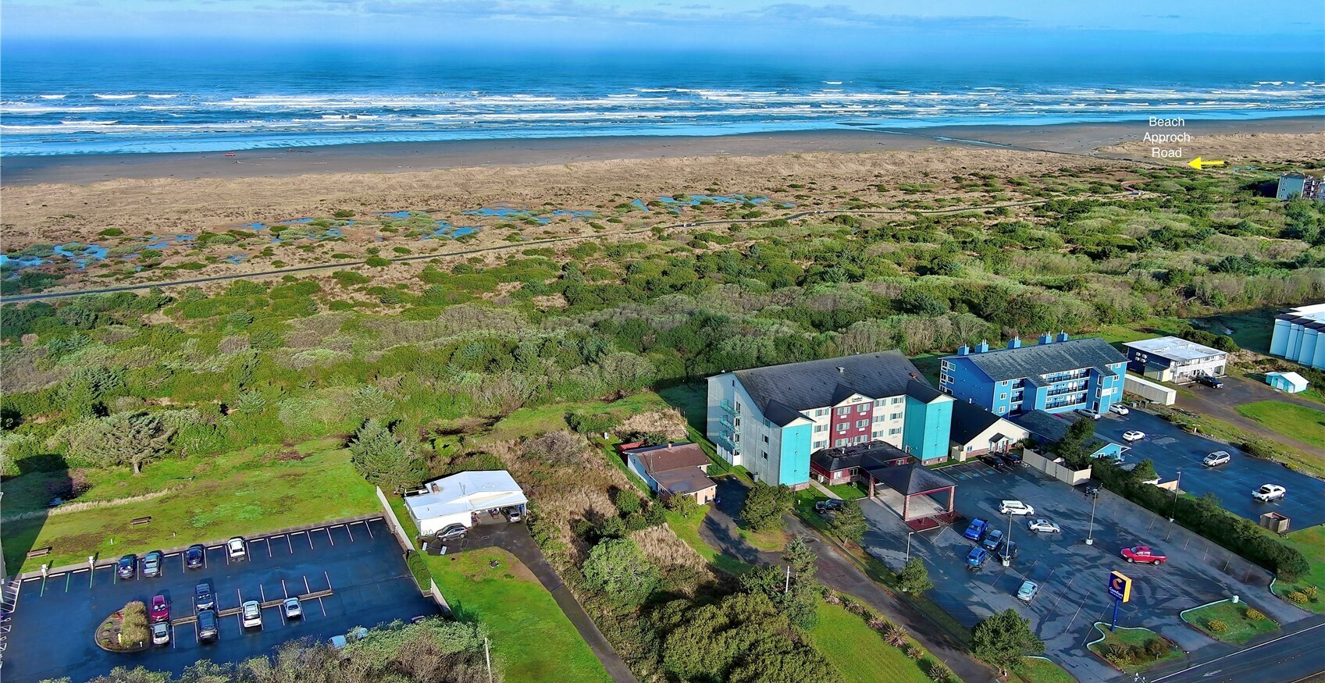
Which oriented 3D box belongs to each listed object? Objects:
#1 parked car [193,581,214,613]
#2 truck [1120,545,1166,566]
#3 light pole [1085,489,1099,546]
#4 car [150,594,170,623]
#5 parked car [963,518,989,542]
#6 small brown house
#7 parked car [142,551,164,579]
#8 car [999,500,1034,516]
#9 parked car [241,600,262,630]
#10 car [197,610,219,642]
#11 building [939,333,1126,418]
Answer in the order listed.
[{"bbox_3d":[-58.420,32.730,136.260,1.920,1.750,4.800,-7,18,-24],"label":"parked car"},{"bbox_3d":[67.280,29.810,149.250,5.500,1.820,1.970,3,16,10],"label":"truck"},{"bbox_3d":[60.914,24.820,150.897,1.050,8.178,1.050,-7,17,-23],"label":"light pole"},{"bbox_3d":[-62.010,33.034,131.712,1.850,1.580,4.600,-7,18,-23],"label":"car"},{"bbox_3d":[45.389,27.065,154.670,1.920,1.780,5.200,11,20,34],"label":"parked car"},{"bbox_3d":[2.217,20.542,171.969,11.319,4.567,18.964,-7,17,-22],"label":"small brown house"},{"bbox_3d":[-69.390,30.180,145.290,1.830,1.500,4.750,-6,17,-22],"label":"parked car"},{"bbox_3d":[53.493,25.226,161.073,5.050,1.780,1.970,3,16,11],"label":"car"},{"bbox_3d":[-50.199,33.256,130.597,1.970,1.770,4.950,-7,18,-23],"label":"parked car"},{"bbox_3d":[-55.600,34.400,130.460,1.930,1.800,4.950,-7,18,-23],"label":"car"},{"bbox_3d":[73.382,6.508,207.669,33.596,12.235,20.659,-7,17,-23],"label":"building"}]

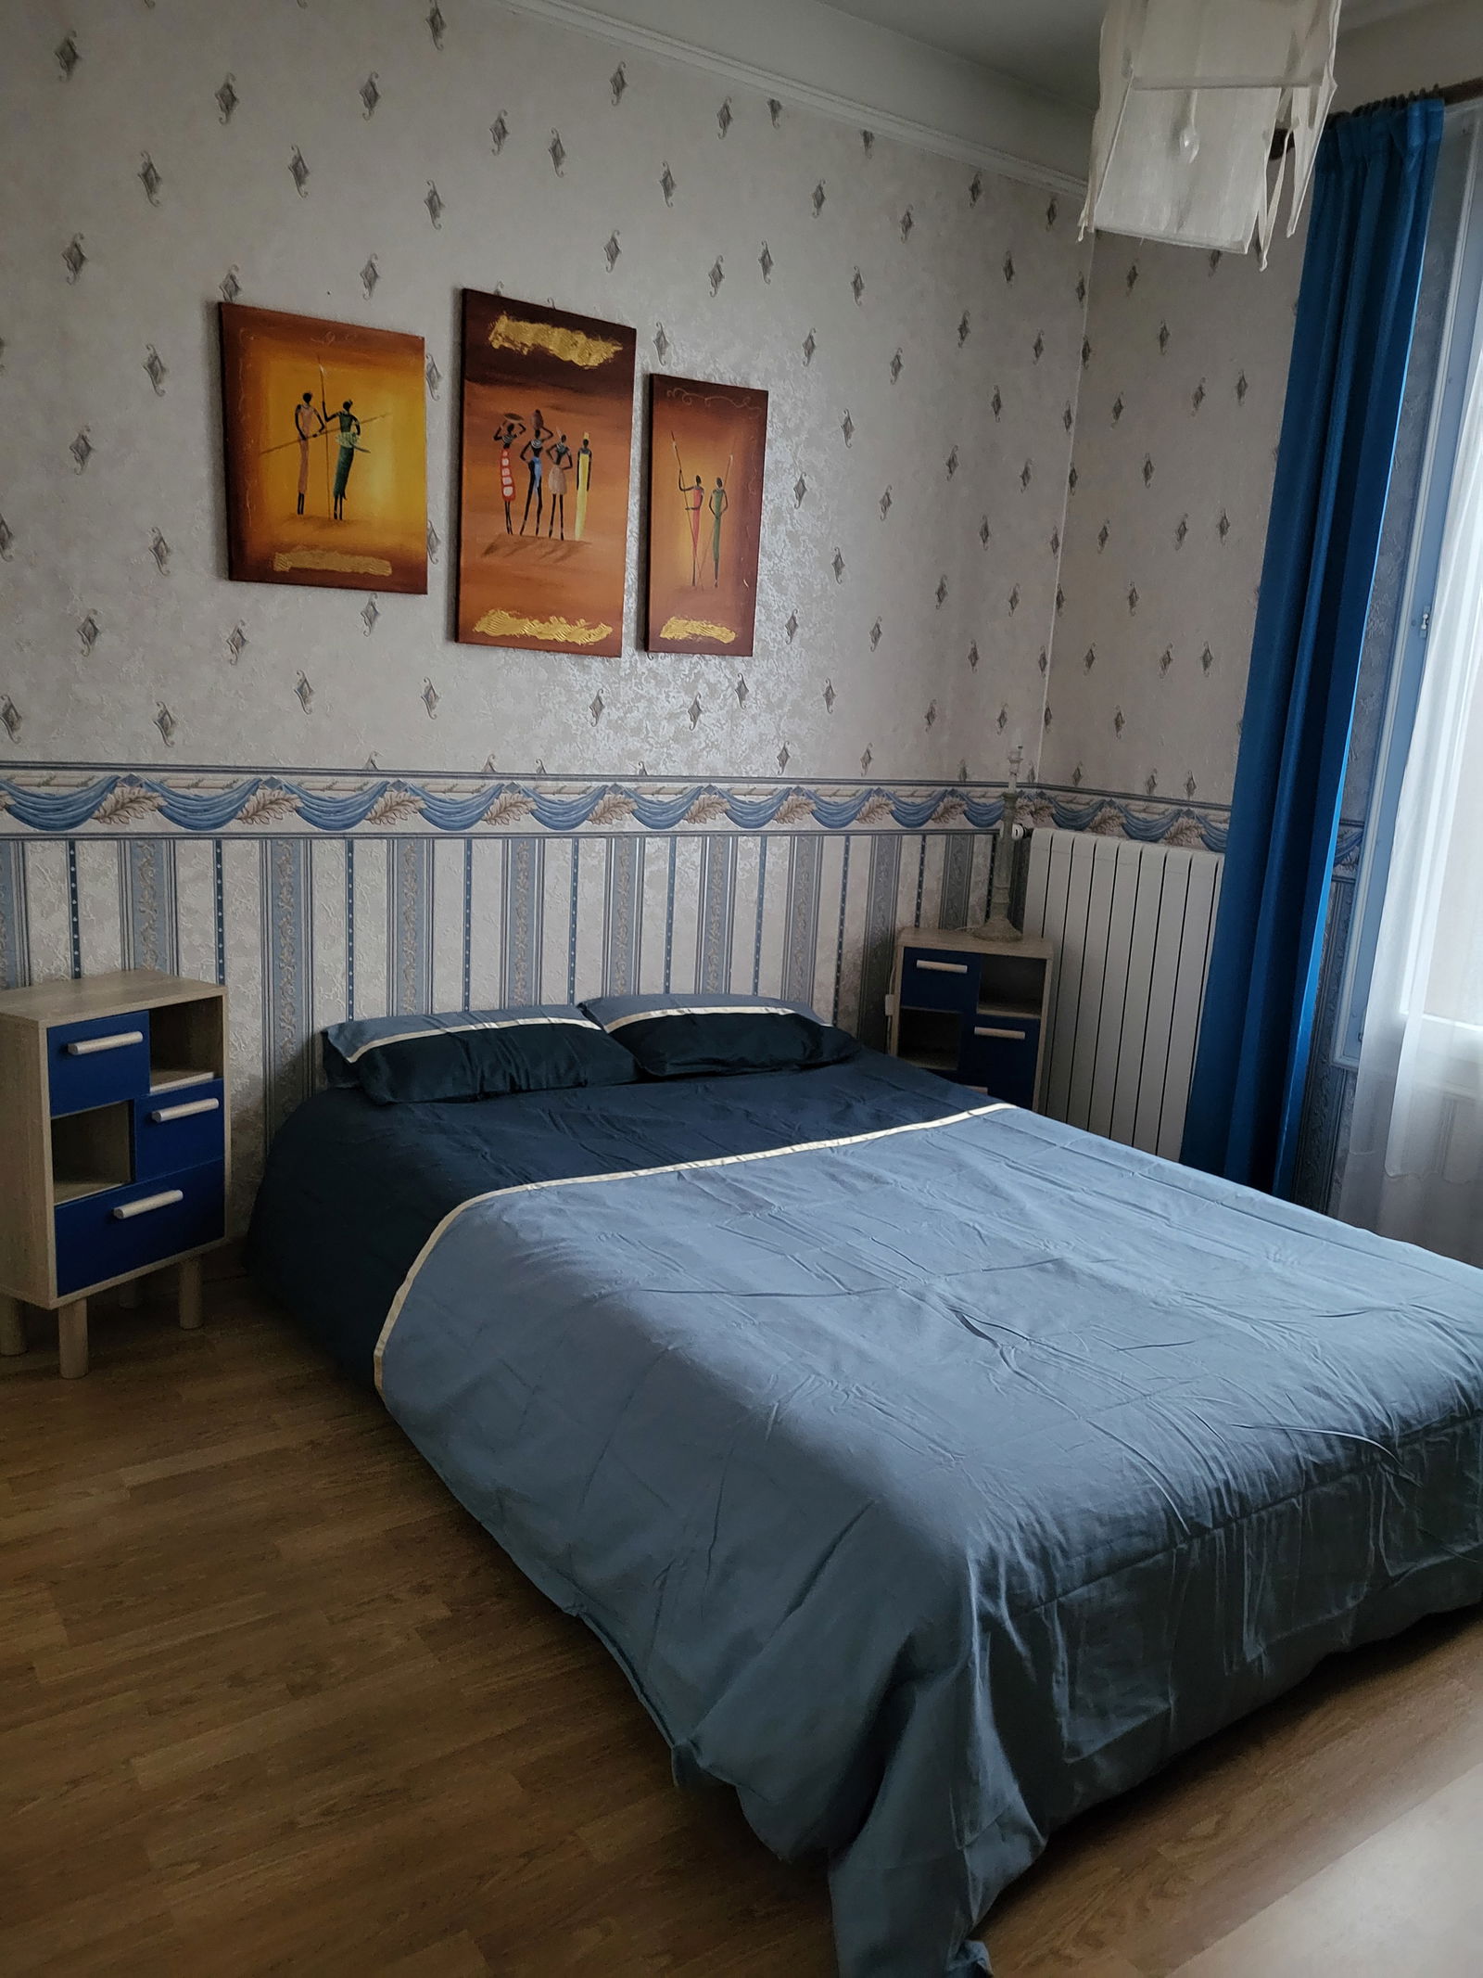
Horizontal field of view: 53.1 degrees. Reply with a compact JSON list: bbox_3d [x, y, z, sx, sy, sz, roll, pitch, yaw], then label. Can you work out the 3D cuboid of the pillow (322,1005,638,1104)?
[{"bbox_3d":[-0.535,0.095,3.103,0.593,0.141,0.442,-5,14,-35],"label":"pillow"}]

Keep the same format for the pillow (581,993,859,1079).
[{"bbox_3d":[-0.034,0.059,3.454,0.593,0.141,0.442,-5,14,-35],"label":"pillow"}]

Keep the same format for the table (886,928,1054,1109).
[{"bbox_3d":[0.596,0.201,3.960,0.389,0.666,0.242,5,11,8],"label":"table"}]

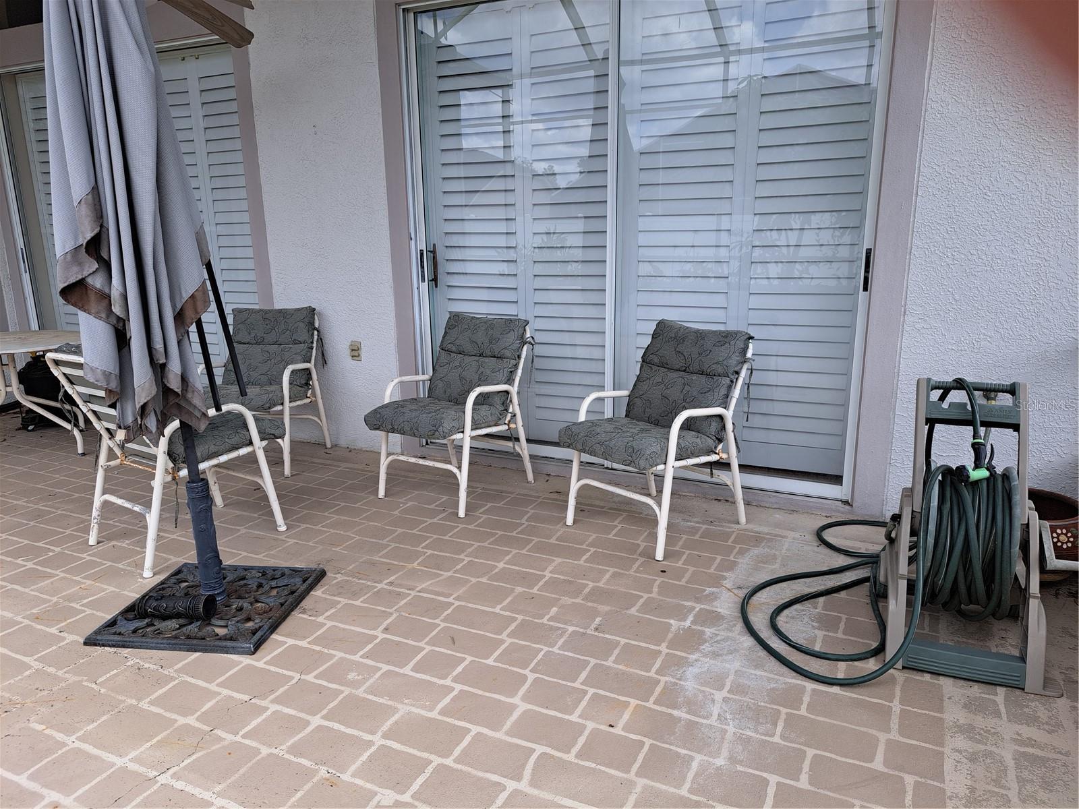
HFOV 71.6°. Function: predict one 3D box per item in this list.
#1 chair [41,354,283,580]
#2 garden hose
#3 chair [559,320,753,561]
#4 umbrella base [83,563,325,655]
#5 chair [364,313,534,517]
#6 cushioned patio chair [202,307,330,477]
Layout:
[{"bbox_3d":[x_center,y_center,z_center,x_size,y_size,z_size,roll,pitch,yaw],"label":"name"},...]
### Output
[{"bbox_3d":[-1.563,0.168,3.259,0.556,0.868,0.716,9,16,37],"label":"chair"},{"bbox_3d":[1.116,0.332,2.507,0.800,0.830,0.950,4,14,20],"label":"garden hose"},{"bbox_3d":[0.525,0.126,3.338,0.716,0.877,0.556,-11,17,-40],"label":"chair"},{"bbox_3d":[-1.171,0.714,2.698,0.588,0.042,0.576,1,13,7],"label":"umbrella base"},{"bbox_3d":[-0.435,0.025,3.828,0.556,0.877,0.716,8,15,32],"label":"chair"},{"bbox_3d":[-1.634,-0.088,4.378,0.556,0.877,0.716,1,13,7],"label":"cushioned patio chair"}]

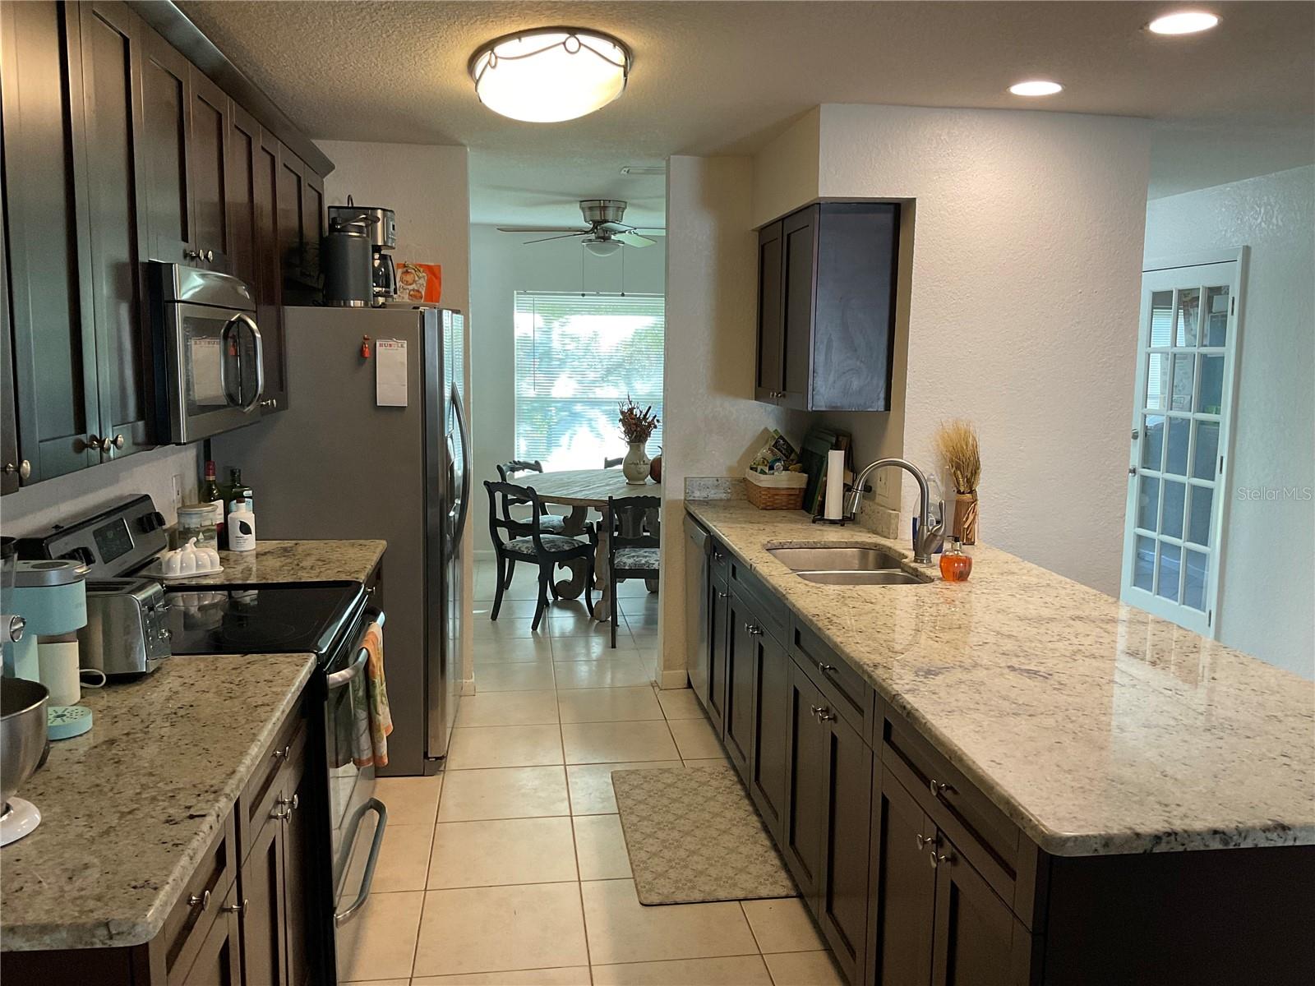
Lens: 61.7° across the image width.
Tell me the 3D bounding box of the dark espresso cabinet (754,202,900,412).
[{"bbox_3d":[0.679,-0.757,4.622,0.313,0.773,0.970,0,7,-7],"label":"dark espresso cabinet"}]

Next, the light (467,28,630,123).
[{"bbox_3d":[-0.301,-1.177,3.123,0.464,0.161,0.464,0,8,-7],"label":"light"}]

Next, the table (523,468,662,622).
[{"bbox_3d":[-0.135,0.321,6.837,1.565,0.768,1.565,0,8,-7],"label":"table"}]

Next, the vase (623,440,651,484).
[{"bbox_3d":[-0.127,-0.187,6.768,0.161,0.259,0.161,0,8,-7],"label":"vase"}]

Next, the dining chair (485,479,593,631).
[{"bbox_3d":[-0.680,0.330,6.517,0.452,0.827,0.512,6,10,37],"label":"dining chair"}]

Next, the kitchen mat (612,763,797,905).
[{"bbox_3d":[0.145,1.130,3.725,0.512,0.012,1.003,0,8,-7],"label":"kitchen mat"}]

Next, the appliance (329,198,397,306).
[{"bbox_3d":[-1.121,-0.888,4.194,0.231,0.376,0.191,0,8,-3],"label":"appliance"}]

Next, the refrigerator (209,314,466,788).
[{"bbox_3d":[-1.195,0.133,4.410,0.875,1.735,0.914,0,7,-7],"label":"refrigerator"}]

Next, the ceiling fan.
[{"bbox_3d":[-0.319,-1.565,6.533,1.324,0.311,1.324,0,8,-7],"label":"ceiling fan"}]

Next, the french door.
[{"bbox_3d":[2.727,-0.169,5.816,0.070,2.060,0.880,0,7,-7],"label":"french door"}]

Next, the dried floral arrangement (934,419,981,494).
[{"bbox_3d":[1.109,-0.120,4.066,0.160,0.285,0.155,0,7,-7],"label":"dried floral arrangement"}]

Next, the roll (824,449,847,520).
[{"bbox_3d":[0.717,-0.034,4.458,0.072,0.278,0.072,1,8,0],"label":"roll"}]

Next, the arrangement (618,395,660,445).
[{"bbox_3d":[-0.115,-0.445,6.824,0.255,0.310,0.250,0,7,-7],"label":"arrangement"}]

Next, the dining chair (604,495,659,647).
[{"bbox_3d":[-0.027,0.393,6.063,0.440,0.820,0.500,1,7,-1],"label":"dining chair"}]

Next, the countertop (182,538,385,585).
[{"bbox_3d":[-1.234,0.244,3.570,0.640,0.040,0.745,0,7,-7],"label":"countertop"}]

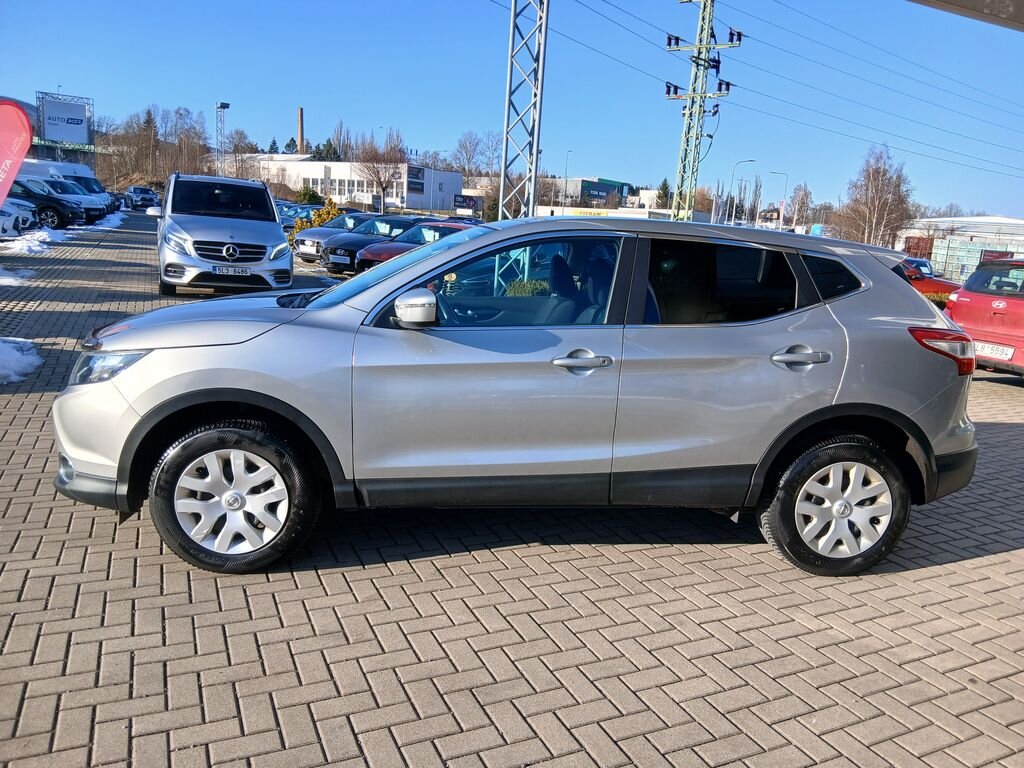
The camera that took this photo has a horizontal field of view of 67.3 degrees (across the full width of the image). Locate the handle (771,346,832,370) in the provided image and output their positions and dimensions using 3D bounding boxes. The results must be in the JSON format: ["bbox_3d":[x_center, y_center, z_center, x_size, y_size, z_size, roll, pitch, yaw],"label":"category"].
[{"bbox_3d":[1.224,-0.108,3.264,0.260,0.085,0.060,2,13,-7],"label":"handle"}]

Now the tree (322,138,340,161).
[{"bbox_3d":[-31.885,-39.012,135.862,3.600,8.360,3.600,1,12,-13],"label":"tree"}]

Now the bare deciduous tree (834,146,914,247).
[{"bbox_3d":[36.544,-18.218,77.109,7.000,10.760,7.000,9,13,23],"label":"bare deciduous tree"}]

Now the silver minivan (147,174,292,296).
[{"bbox_3d":[-5.122,-2.655,13.334,1.950,1.900,5.100,-3,14,-25],"label":"silver minivan"}]

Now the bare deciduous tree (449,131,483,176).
[{"bbox_3d":[-7.376,-32.487,121.566,5.000,14.500,5.000,4,12,0],"label":"bare deciduous tree"}]

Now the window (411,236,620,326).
[{"bbox_3d":[0.032,-0.429,3.185,0.890,0.430,0.060,2,-11,-7],"label":"window"}]

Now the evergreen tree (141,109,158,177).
[{"bbox_3d":[-47.587,-31.262,100.963,2.700,9.340,2.700,-2,13,-25],"label":"evergreen tree"}]

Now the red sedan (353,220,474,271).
[{"bbox_3d":[-1.298,-2.570,15.973,1.800,1.460,4.340,9,13,29],"label":"red sedan"}]

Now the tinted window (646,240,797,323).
[{"bbox_3d":[0.896,-0.424,3.285,0.690,0.385,0.055,2,-11,-7],"label":"tinted window"}]

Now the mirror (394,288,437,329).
[{"bbox_3d":[-0.374,-0.290,2.979,0.160,0.160,0.230,2,13,-7],"label":"mirror"}]

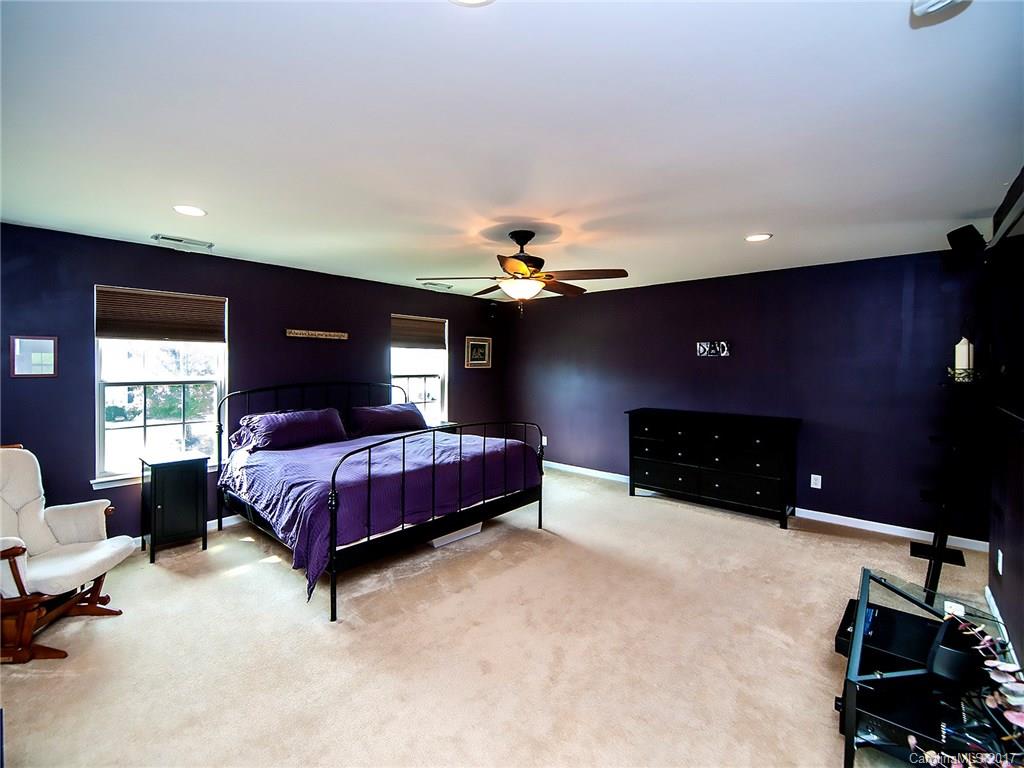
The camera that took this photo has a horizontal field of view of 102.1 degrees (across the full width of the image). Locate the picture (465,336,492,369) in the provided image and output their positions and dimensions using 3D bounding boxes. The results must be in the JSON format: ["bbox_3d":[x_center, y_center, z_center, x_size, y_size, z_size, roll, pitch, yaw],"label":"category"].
[{"bbox_3d":[-0.486,-0.459,6.169,0.030,0.450,0.520,2,3,41],"label":"picture"}]

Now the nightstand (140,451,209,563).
[{"bbox_3d":[-2.664,0.953,3.265,0.364,0.728,0.375,2,3,40],"label":"nightstand"}]

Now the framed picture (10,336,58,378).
[{"bbox_3d":[-3.336,-0.186,2.895,0.030,0.285,0.230,2,3,41],"label":"framed picture"}]

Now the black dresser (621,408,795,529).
[{"bbox_3d":[2.065,0.813,4.389,1.609,0.966,0.490,2,3,40],"label":"black dresser"}]

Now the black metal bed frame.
[{"bbox_3d":[-1.167,0.655,3.766,2.137,1.300,2.020,2,3,40],"label":"black metal bed frame"}]

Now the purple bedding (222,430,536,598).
[{"bbox_3d":[-1.158,0.851,3.732,1.940,0.670,2.120,2,3,40],"label":"purple bedding"}]

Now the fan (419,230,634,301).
[{"bbox_3d":[0.070,-0.860,3.020,1.520,0.465,1.500,0,2,0],"label":"fan"}]

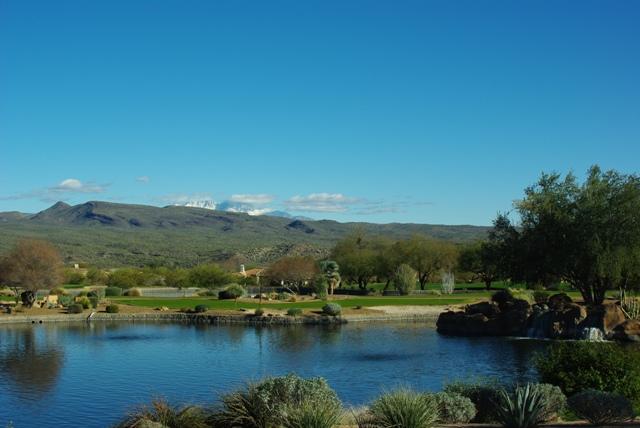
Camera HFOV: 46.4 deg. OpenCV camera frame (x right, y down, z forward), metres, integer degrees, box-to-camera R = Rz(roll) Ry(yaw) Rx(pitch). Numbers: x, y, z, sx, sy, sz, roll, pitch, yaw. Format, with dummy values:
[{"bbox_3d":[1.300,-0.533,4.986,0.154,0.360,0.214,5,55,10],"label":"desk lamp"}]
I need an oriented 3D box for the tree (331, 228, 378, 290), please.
[{"bbox_3d":[4.663,6.149,101.000,6.487,8.379,6.163,0,-3,0],"label":"tree"}]

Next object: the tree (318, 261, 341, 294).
[{"bbox_3d":[1.164,7.422,87.000,2.445,4.016,2.445,0,-3,0],"label":"tree"}]

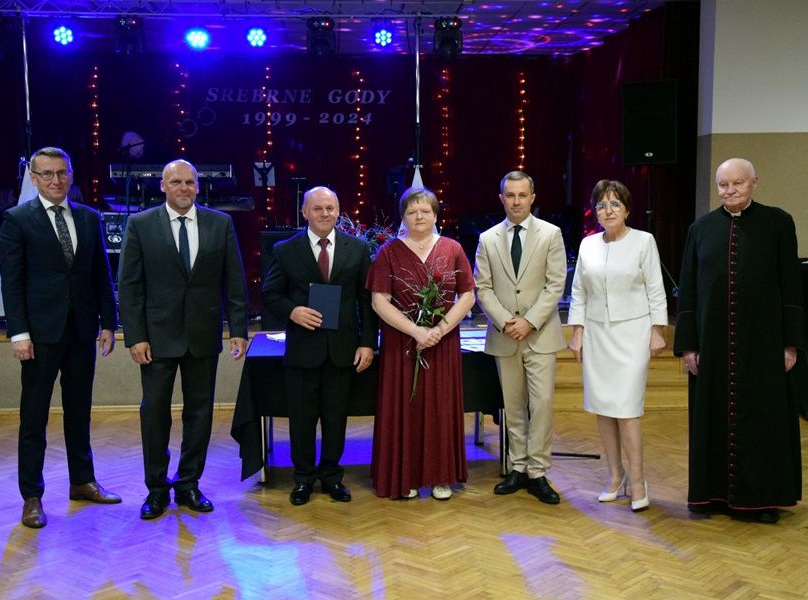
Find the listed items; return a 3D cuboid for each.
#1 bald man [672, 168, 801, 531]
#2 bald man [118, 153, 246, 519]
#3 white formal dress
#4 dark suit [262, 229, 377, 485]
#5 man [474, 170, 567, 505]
[{"bbox_3d":[1.680,0.184,5.262,0.650,1.784,0.430,2,5,26],"label":"bald man"},{"bbox_3d":[-1.128,0.179,5.355,0.660,1.779,0.420,-1,4,-16],"label":"bald man"},{"bbox_3d":[1.131,0.118,5.590,0.520,0.985,0.310,2,5,26],"label":"white formal dress"},{"bbox_3d":[-0.454,0.289,5.582,0.610,1.324,0.360,-1,4,-9],"label":"dark suit"},{"bbox_3d":[0.625,0.186,5.633,0.480,1.770,0.360,1,5,10],"label":"man"}]

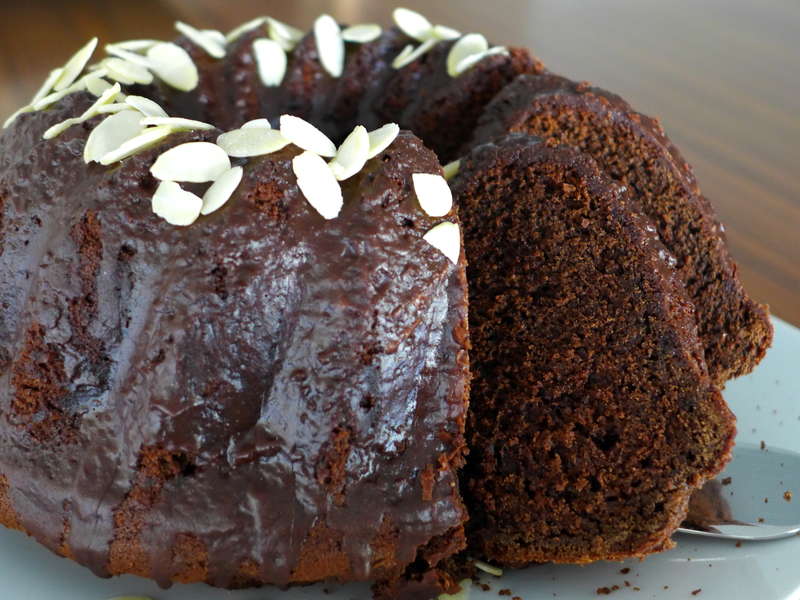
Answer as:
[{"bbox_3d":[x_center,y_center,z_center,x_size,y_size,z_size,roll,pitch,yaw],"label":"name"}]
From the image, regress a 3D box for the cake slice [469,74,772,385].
[{"bbox_3d":[0.056,-0.014,0.318,0.087,0.095,0.040,-6,23,-15],"label":"cake slice"}]

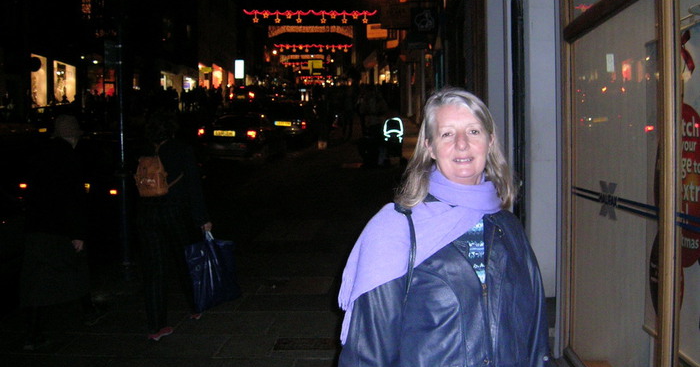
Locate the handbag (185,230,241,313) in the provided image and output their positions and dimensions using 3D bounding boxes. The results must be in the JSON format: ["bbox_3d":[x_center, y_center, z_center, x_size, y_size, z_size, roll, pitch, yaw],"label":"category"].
[{"bbox_3d":[-0.971,0.622,5.000,0.160,0.500,0.410,2,4,45],"label":"handbag"}]

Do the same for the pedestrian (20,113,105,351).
[{"bbox_3d":[-2.066,0.282,5.057,0.480,1.600,0.500,0,3,20],"label":"pedestrian"}]

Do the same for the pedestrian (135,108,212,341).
[{"bbox_3d":[-1.279,0.250,5.077,0.480,1.610,0.500,1,3,27],"label":"pedestrian"}]

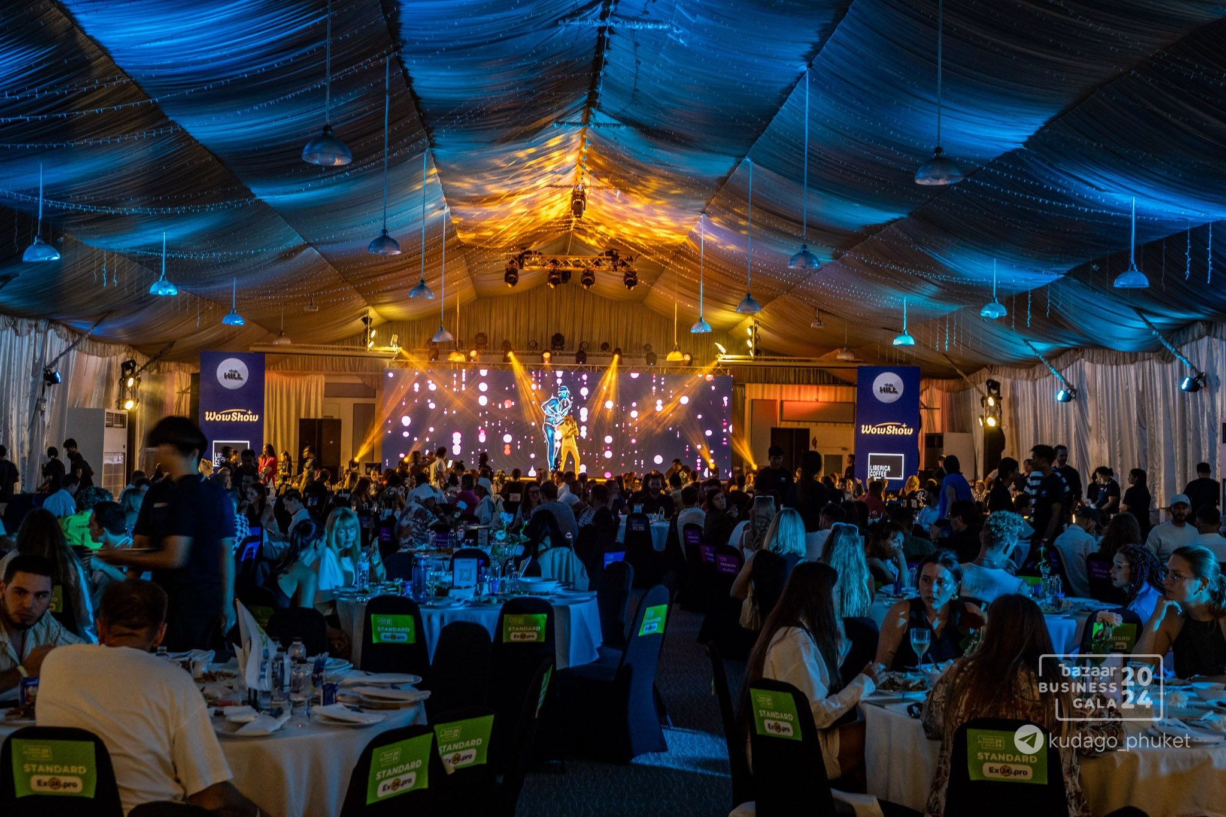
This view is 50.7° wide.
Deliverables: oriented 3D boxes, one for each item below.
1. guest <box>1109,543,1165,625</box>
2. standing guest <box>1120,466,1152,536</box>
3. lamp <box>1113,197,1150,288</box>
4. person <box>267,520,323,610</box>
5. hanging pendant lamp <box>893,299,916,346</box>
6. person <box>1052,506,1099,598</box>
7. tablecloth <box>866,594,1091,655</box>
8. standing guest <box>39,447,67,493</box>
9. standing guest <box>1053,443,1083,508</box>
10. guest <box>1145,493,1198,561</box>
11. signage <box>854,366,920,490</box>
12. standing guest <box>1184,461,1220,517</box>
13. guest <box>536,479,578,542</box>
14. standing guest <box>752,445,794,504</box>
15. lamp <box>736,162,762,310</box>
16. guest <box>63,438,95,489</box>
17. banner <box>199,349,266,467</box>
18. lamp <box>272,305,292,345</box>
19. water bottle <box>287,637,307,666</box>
[{"bbox_3d":[2.659,1.272,6.550,0.750,1.230,0.500,0,-2,28],"label":"guest"},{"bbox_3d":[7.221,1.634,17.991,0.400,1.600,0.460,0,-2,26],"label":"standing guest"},{"bbox_3d":[6.870,-2.187,17.100,0.435,1.200,0.435,1,-2,-3],"label":"lamp"},{"bbox_3d":[-1.764,1.246,7.650,0.750,1.200,0.480,2,-2,-23],"label":"person"},{"bbox_3d":[5.654,-1.672,25.100,0.430,0.929,0.430,1,-2,0],"label":"hanging pendant lamp"},{"bbox_3d":[3.392,1.355,9.371,0.500,1.260,0.660,-1,-2,45],"label":"person"},{"bbox_3d":[2.228,1.536,7.650,1.560,0.750,1.560,1,-2,0],"label":"tablecloth"},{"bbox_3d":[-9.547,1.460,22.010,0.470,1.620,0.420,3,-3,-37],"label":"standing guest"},{"bbox_3d":[5.771,1.353,16.500,0.500,1.780,0.360,1,-2,0],"label":"standing guest"},{"bbox_3d":[4.961,1.457,11.460,0.550,1.380,0.700,0,-2,18],"label":"guest"},{"bbox_3d":[6.628,0.485,31.200,1.530,3.020,0.150,0,-2,17],"label":"signage"},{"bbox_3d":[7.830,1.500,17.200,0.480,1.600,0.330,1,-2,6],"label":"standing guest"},{"bbox_3d":[-0.612,1.441,13.571,0.520,1.360,0.700,2,-2,-14],"label":"guest"},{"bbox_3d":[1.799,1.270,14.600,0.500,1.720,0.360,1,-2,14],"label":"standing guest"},{"bbox_3d":[2.259,-2.841,21.374,0.415,2.580,0.415,1,-2,0],"label":"lamp"},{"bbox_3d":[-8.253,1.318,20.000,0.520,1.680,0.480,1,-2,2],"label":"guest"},{"bbox_3d":[-8.974,0.147,30.500,1.480,2.950,0.120,2,-2,-11],"label":"banner"},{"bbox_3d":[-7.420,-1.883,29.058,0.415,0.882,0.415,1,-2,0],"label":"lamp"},{"bbox_3d":[-1.079,0.887,4.417,0.065,0.213,0.065,1,-2,0],"label":"water bottle"}]

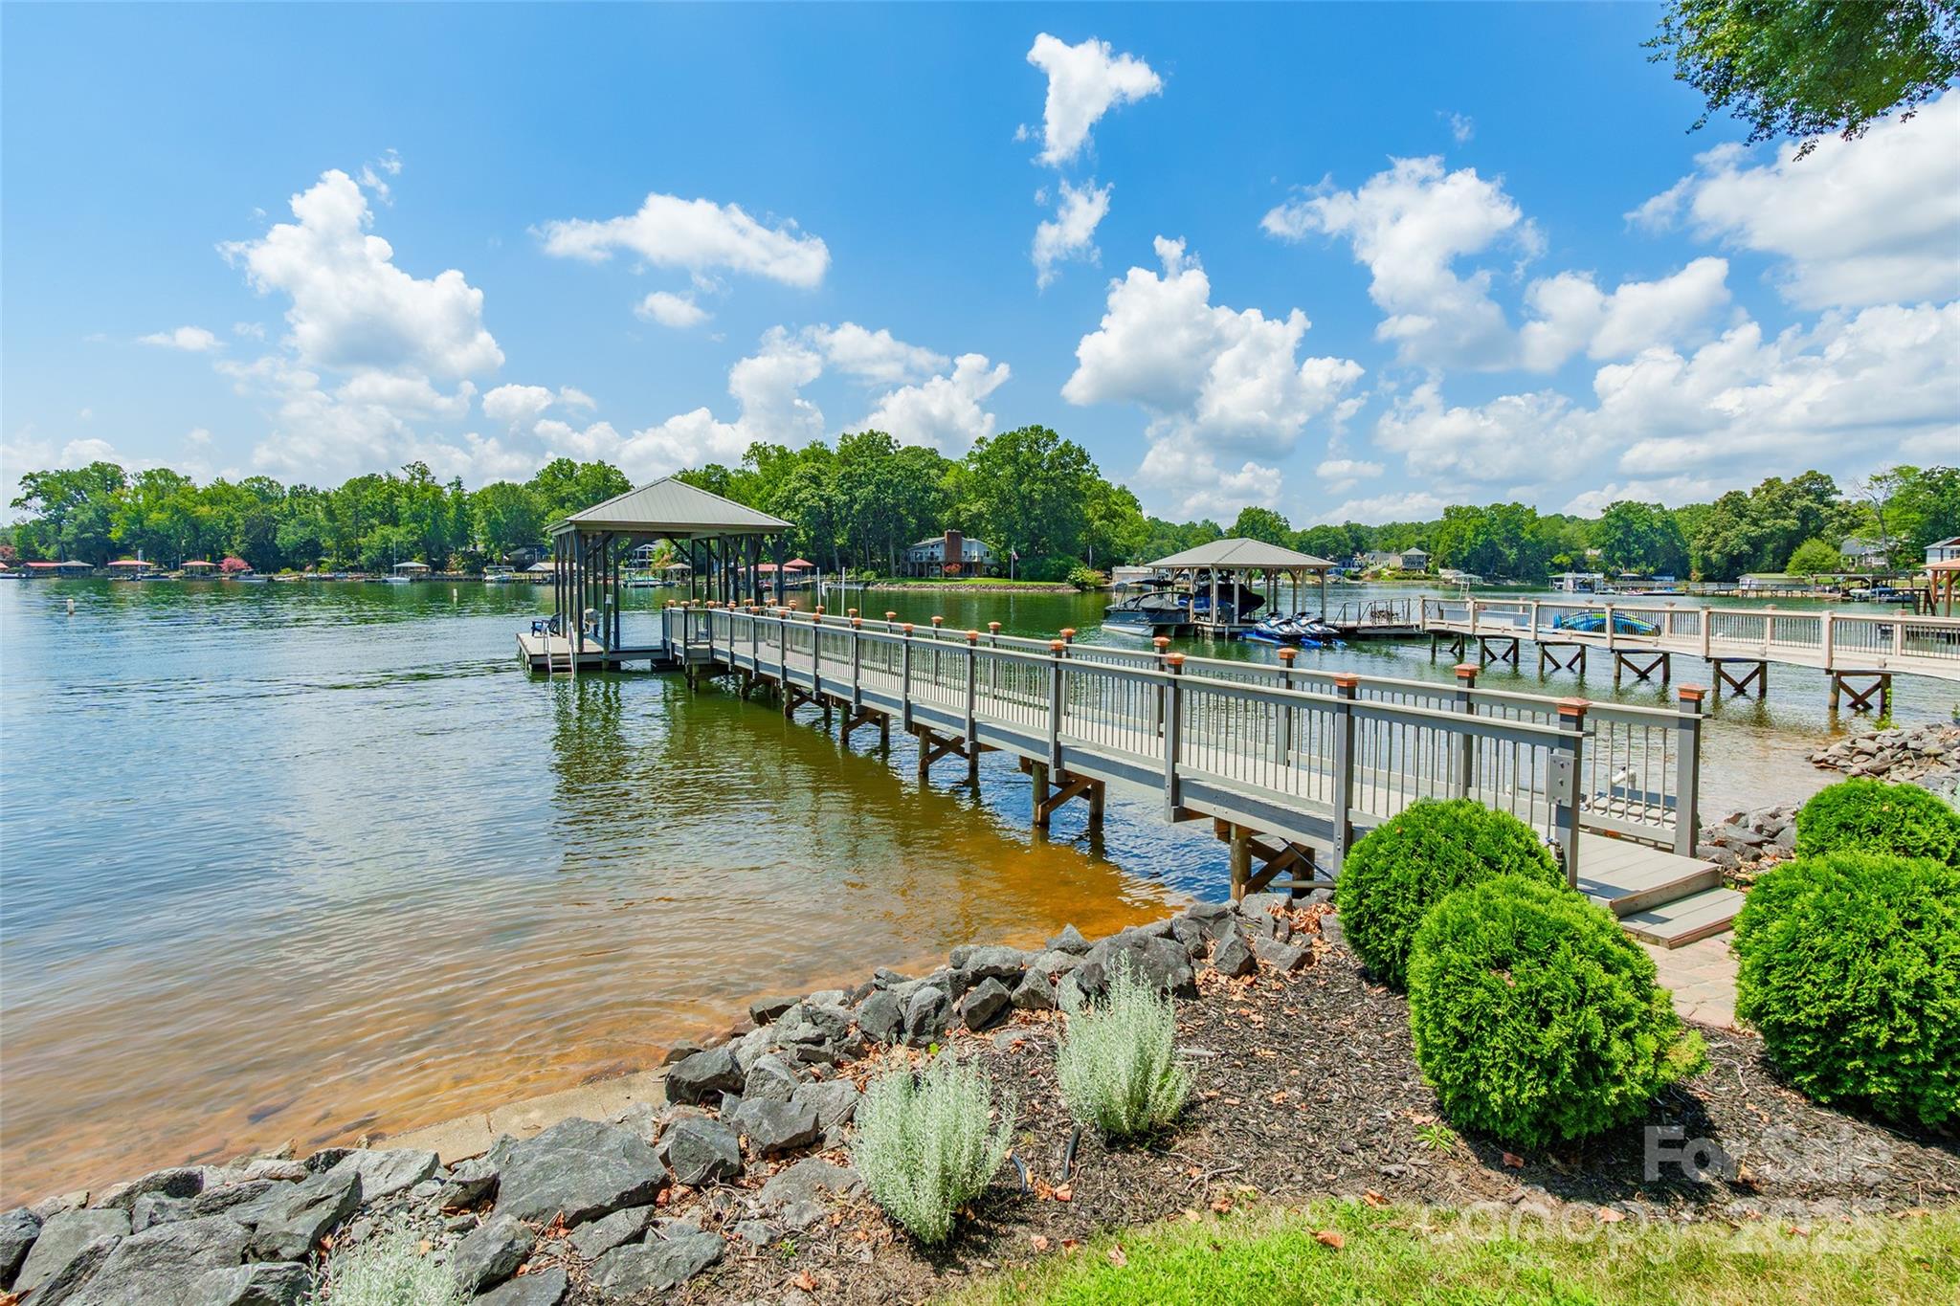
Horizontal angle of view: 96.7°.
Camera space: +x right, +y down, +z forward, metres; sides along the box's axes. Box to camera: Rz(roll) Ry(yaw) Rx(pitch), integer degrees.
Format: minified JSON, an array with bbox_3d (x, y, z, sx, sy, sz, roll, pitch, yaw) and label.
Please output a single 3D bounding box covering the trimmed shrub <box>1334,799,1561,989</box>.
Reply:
[{"bbox_3d":[2.450,1.259,4.593,1.060,0.970,1.050,0,6,0],"label":"trimmed shrub"}]

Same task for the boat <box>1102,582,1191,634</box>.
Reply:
[{"bbox_3d":[8.555,-2.350,42.730,2.600,2.650,7.400,-1,6,-9],"label":"boat"}]

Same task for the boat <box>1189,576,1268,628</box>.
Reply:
[{"bbox_3d":[12.100,-2.680,43.544,2.450,2.350,6.400,-1,6,-13],"label":"boat"}]

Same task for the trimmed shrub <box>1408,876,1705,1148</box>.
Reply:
[{"bbox_3d":[2.170,1.348,3.406,0.970,0.940,0.950,0,6,0],"label":"trimmed shrub"}]

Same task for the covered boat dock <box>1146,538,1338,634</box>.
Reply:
[{"bbox_3d":[12.994,-3.486,44.349,6.150,4.500,8.500,-1,6,-9],"label":"covered boat dock"}]

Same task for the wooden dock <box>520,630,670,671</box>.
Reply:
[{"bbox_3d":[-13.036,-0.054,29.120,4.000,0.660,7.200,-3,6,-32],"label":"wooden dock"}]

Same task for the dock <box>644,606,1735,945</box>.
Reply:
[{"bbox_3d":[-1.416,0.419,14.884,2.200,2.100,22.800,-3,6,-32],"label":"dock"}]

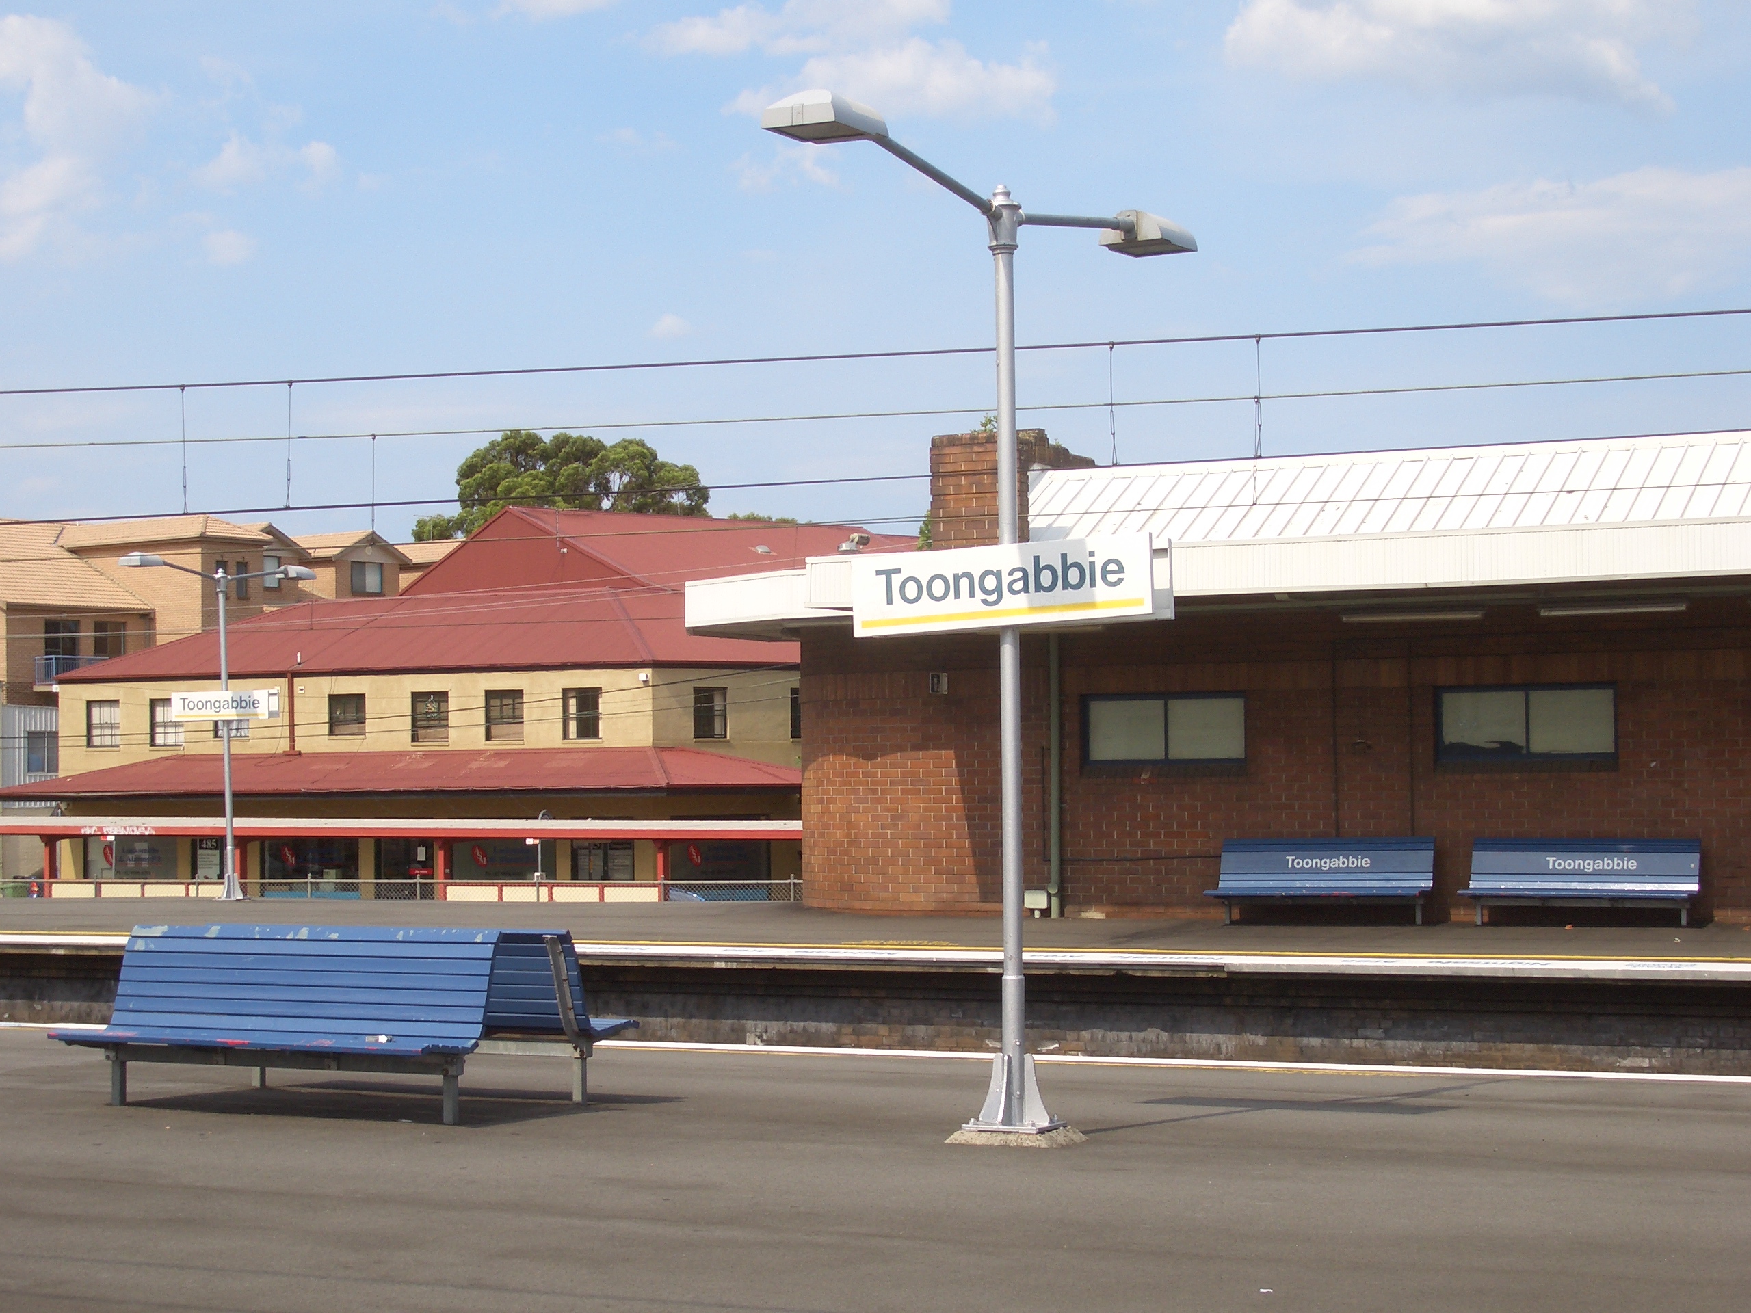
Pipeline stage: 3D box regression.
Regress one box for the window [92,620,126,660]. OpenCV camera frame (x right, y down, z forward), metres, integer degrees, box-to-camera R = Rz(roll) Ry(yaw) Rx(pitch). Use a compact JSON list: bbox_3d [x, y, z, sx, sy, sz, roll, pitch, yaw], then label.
[{"bbox_3d":[-26.995,-0.603,110.675,0.120,1.260,1.380,-2,-2,37],"label":"window"}]

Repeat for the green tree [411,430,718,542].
[{"bbox_3d":[-15.062,-1.162,150.041,14.200,19.330,13.060,0,-2,-6],"label":"green tree"}]

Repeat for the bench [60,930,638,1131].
[{"bbox_3d":[-2.334,1.584,13.855,2.060,0.790,1.572,-2,-2,30],"label":"bench"}]

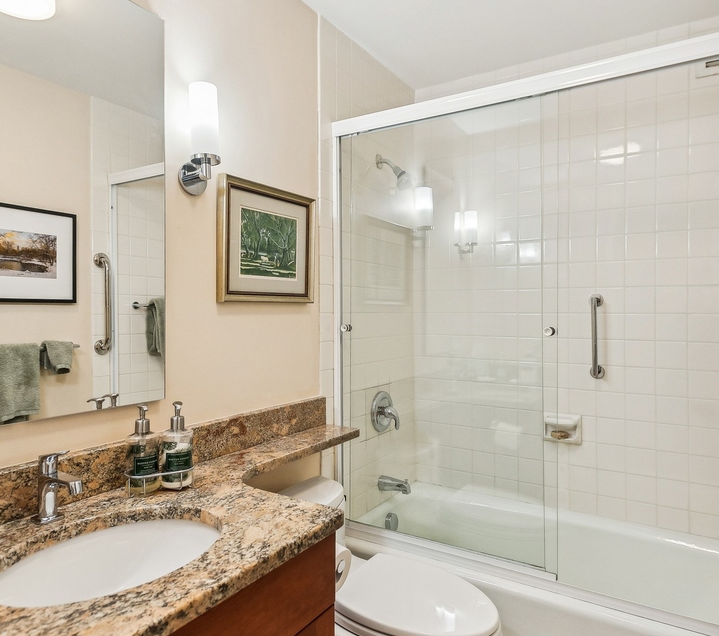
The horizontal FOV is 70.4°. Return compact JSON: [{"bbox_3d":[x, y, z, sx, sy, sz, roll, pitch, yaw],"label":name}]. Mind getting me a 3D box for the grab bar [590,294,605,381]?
[{"bbox_3d":[0.986,0.078,2.124,0.058,0.355,0.066,0,0,32],"label":"grab bar"}]

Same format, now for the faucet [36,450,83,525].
[{"bbox_3d":[-0.601,0.333,1.017,0.133,0.150,0.050,0,0,32],"label":"faucet"}]

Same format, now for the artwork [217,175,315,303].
[{"bbox_3d":[-0.290,-0.235,1.667,0.036,0.371,0.428,0,0,32],"label":"artwork"}]

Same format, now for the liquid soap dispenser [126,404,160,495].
[{"bbox_3d":[-0.515,0.303,1.203,0.073,0.200,0.076,0,0,-41],"label":"liquid soap dispenser"}]

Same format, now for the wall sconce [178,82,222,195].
[{"bbox_3d":[-0.423,-0.482,1.388,0.108,0.290,0.095,0,0,32],"label":"wall sconce"}]

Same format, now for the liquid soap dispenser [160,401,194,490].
[{"bbox_3d":[-0.446,0.303,1.240,0.073,0.200,0.076,0,0,-26],"label":"liquid soap dispenser"}]

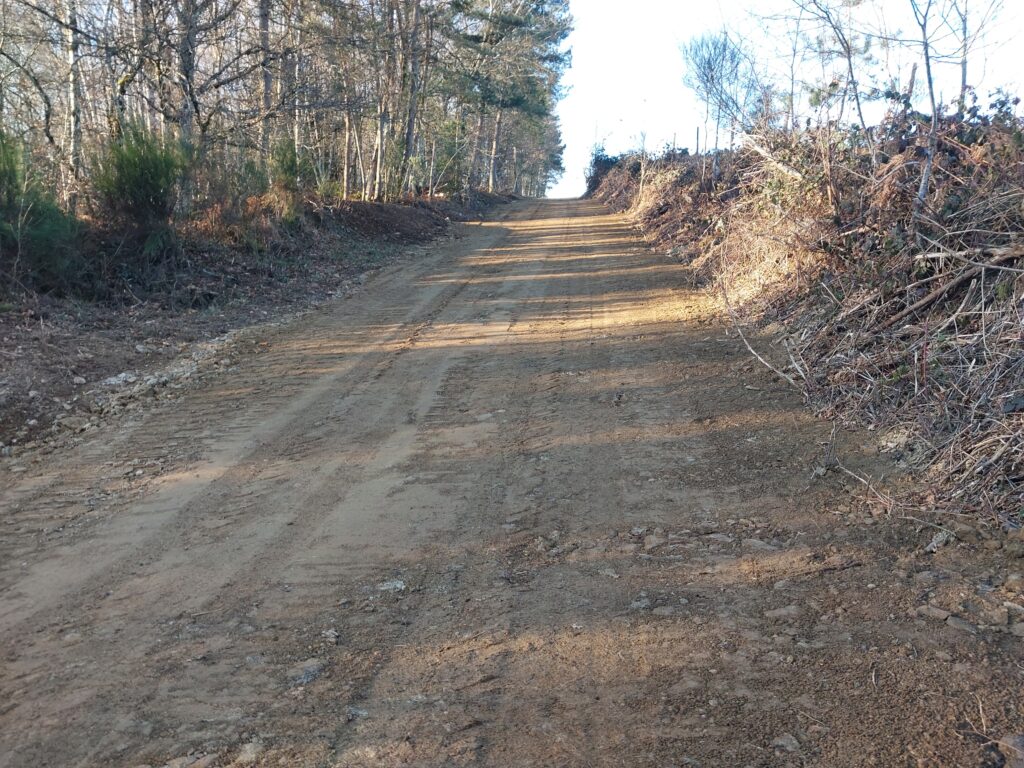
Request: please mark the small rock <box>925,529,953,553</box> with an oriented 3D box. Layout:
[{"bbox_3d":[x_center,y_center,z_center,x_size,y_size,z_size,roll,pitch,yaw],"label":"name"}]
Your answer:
[{"bbox_3d":[1.807,0.662,3.380,0.120,0.070,0.090,1,12,-5],"label":"small rock"}]

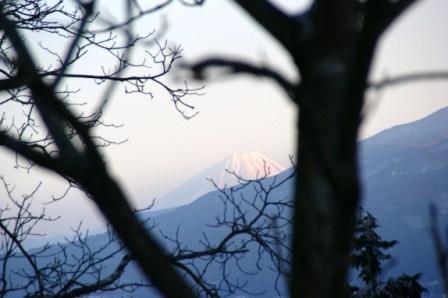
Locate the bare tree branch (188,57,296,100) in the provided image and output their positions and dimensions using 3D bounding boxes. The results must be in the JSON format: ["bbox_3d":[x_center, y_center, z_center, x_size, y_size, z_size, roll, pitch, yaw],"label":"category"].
[{"bbox_3d":[0.050,-0.189,10.000,0.290,0.118,0.180,0,-1,0],"label":"bare tree branch"}]

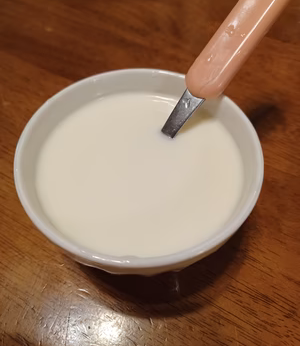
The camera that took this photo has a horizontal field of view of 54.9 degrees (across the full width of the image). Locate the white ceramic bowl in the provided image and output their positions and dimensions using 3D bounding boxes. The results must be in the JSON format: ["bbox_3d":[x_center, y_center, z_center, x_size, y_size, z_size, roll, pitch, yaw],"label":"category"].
[{"bbox_3d":[-0.005,0.002,0.161,0.115,0.056,0.115,0,56,0],"label":"white ceramic bowl"}]

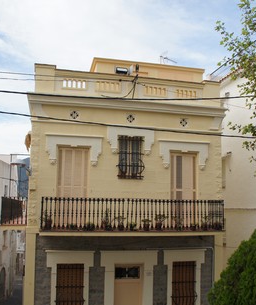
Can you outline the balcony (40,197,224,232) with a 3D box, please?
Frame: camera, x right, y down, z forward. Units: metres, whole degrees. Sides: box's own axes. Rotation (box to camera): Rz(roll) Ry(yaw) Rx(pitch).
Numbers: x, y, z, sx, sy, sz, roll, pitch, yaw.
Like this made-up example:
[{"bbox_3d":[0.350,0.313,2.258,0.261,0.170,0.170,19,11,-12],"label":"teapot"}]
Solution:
[{"bbox_3d":[0.202,1.936,10.834,5.635,0.982,1.038,3,-8,-12],"label":"balcony"}]

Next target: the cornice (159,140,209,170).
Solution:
[{"bbox_3d":[1.973,0.112,11.931,1.885,0.981,0.150,3,-8,-12],"label":"cornice"}]

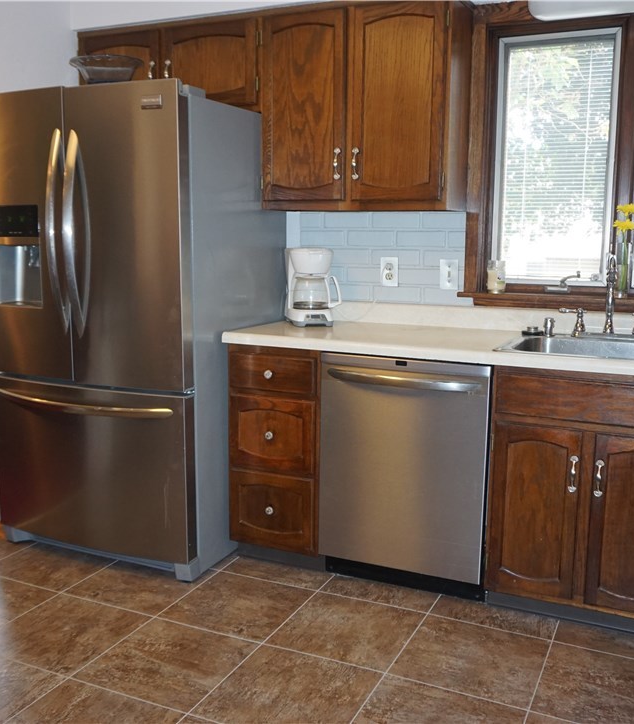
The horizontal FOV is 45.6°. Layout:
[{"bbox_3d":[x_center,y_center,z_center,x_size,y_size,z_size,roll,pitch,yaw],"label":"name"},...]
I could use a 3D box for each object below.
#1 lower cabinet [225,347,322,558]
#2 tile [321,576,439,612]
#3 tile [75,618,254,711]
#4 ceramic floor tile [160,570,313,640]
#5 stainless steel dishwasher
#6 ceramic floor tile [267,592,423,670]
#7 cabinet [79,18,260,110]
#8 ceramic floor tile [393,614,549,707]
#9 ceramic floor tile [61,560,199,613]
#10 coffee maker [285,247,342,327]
[{"bbox_3d":[-0.041,0.296,3.107,0.382,0.775,0.620,4,9,24],"label":"lower cabinet"},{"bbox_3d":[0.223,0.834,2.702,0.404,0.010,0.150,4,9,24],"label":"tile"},{"bbox_3d":[-0.440,0.900,2.267,0.405,0.010,0.405,4,9,24],"label":"tile"},{"bbox_3d":[-0.268,0.844,2.614,0.404,0.010,0.404,4,9,24],"label":"ceramic floor tile"},{"bbox_3d":[0.408,0.332,2.875,0.599,0.760,0.635,4,9,24],"label":"stainless steel dishwasher"},{"bbox_3d":[0.102,0.871,2.454,0.404,0.010,0.404,4,9,24],"label":"ceramic floor tile"},{"bbox_3d":[-0.572,-1.224,3.302,0.915,0.375,0.325,4,9,24],"label":"cabinet"},{"bbox_3d":[0.471,0.899,2.288,0.404,0.010,0.404,4,9,24],"label":"ceramic floor tile"},{"bbox_3d":[-0.643,0.820,2.802,0.405,0.010,0.405,4,9,24],"label":"ceramic floor tile"},{"bbox_3d":[-0.016,-0.304,3.059,0.200,0.310,0.215,-2,9,-15],"label":"coffee maker"}]

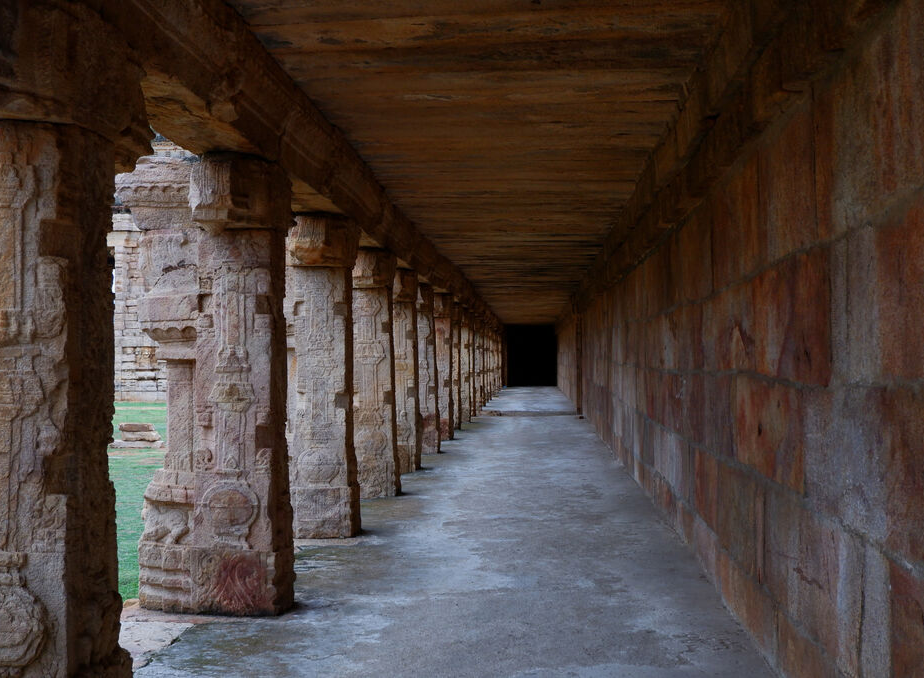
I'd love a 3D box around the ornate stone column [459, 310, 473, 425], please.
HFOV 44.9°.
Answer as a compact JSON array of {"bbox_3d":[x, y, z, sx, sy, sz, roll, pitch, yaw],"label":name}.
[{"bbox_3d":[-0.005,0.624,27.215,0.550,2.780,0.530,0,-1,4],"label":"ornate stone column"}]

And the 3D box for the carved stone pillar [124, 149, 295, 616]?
[{"bbox_3d":[-1.519,0.283,6.997,0.870,2.720,0.550,0,-1,4],"label":"carved stone pillar"}]

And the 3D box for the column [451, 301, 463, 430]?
[{"bbox_3d":[-0.291,0.558,23.635,0.600,2.720,0.550,0,-1,4],"label":"column"}]

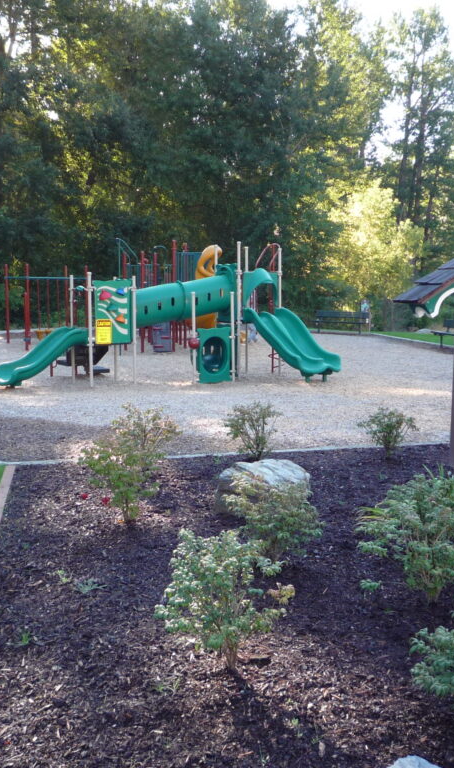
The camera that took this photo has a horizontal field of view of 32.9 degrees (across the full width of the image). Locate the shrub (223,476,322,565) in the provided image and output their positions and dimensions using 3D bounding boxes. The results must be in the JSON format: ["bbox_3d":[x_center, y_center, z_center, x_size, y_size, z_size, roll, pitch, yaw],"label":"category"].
[{"bbox_3d":[0.282,0.798,4.634,0.580,0.550,0.550,0,7,0],"label":"shrub"}]

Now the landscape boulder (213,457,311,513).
[{"bbox_3d":[0.284,0.809,6.286,0.760,0.360,0.540,0,8,3],"label":"landscape boulder"}]

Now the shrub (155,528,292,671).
[{"bbox_3d":[-0.013,0.932,3.301,0.570,0.590,0.540,0,7,0],"label":"shrub"}]

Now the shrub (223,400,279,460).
[{"bbox_3d":[0.241,0.461,7.546,0.540,0.550,0.540,0,7,0],"label":"shrub"}]

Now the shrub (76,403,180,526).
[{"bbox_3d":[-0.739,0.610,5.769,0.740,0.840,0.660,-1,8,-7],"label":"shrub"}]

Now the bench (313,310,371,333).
[{"bbox_3d":[4.324,-2.335,29.225,2.150,0.850,0.600,3,7,24],"label":"bench"}]

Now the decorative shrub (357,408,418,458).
[{"bbox_3d":[1.798,0.546,8.577,0.640,0.560,0.600,2,8,12],"label":"decorative shrub"}]

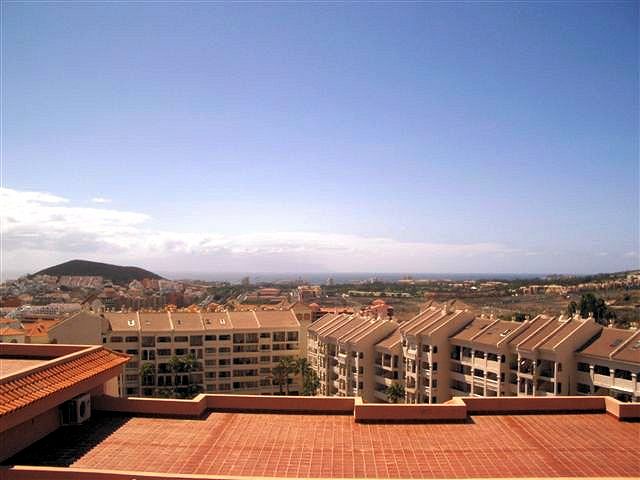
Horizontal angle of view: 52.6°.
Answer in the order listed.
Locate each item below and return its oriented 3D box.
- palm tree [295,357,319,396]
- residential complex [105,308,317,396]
[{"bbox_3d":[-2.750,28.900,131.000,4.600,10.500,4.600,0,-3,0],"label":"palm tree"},{"bbox_3d":[-27.000,27.300,153.000,45.000,20.500,13.000,1,-3,-20],"label":"residential complex"}]

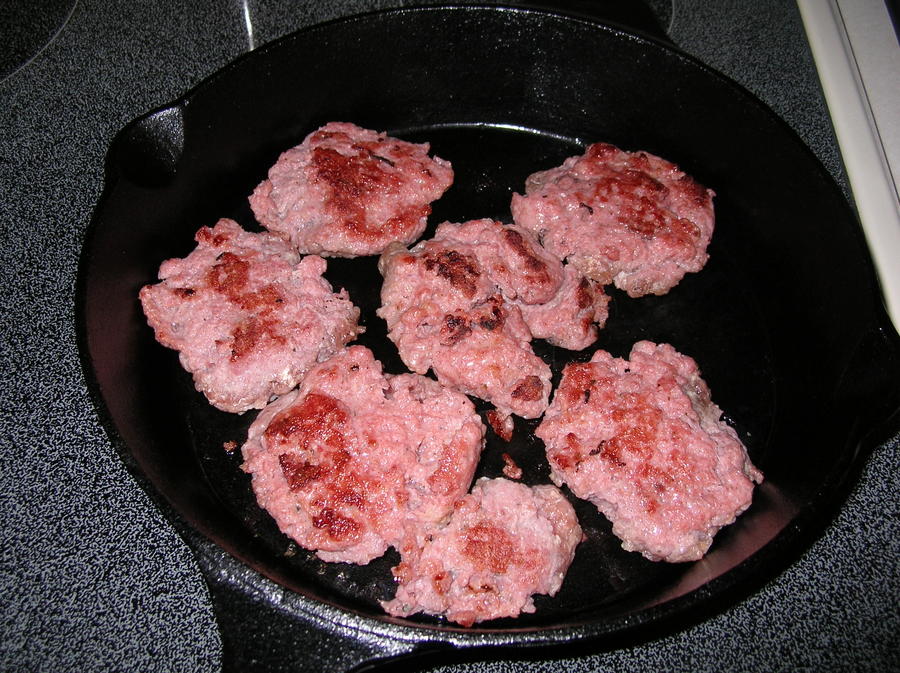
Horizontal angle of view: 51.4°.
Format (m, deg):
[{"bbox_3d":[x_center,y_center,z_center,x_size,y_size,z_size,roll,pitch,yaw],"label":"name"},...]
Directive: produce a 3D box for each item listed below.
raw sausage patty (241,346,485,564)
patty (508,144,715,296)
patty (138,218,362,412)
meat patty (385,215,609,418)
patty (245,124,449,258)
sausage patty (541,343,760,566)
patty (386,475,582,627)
[{"bbox_3d":[-0.033,0.043,0.359,0.083,0.015,0.084,1,55,-1],"label":"raw sausage patty"},{"bbox_3d":[0.081,-0.056,0.431,0.086,0.015,0.088,1,55,-1],"label":"patty"},{"bbox_3d":[-0.086,-0.015,0.398,0.078,0.016,0.096,-35,63,-23],"label":"patty"},{"bbox_3d":[0.015,-0.016,0.401,0.100,0.017,0.092,30,60,18],"label":"meat patty"},{"bbox_3d":[-0.046,-0.068,0.436,0.081,0.016,0.084,1,55,-1],"label":"patty"},{"bbox_3d":[0.079,0.041,0.364,0.082,0.015,0.086,-36,63,-23],"label":"sausage patty"},{"bbox_3d":[0.014,0.076,0.338,0.067,0.014,0.057,7,55,3],"label":"patty"}]

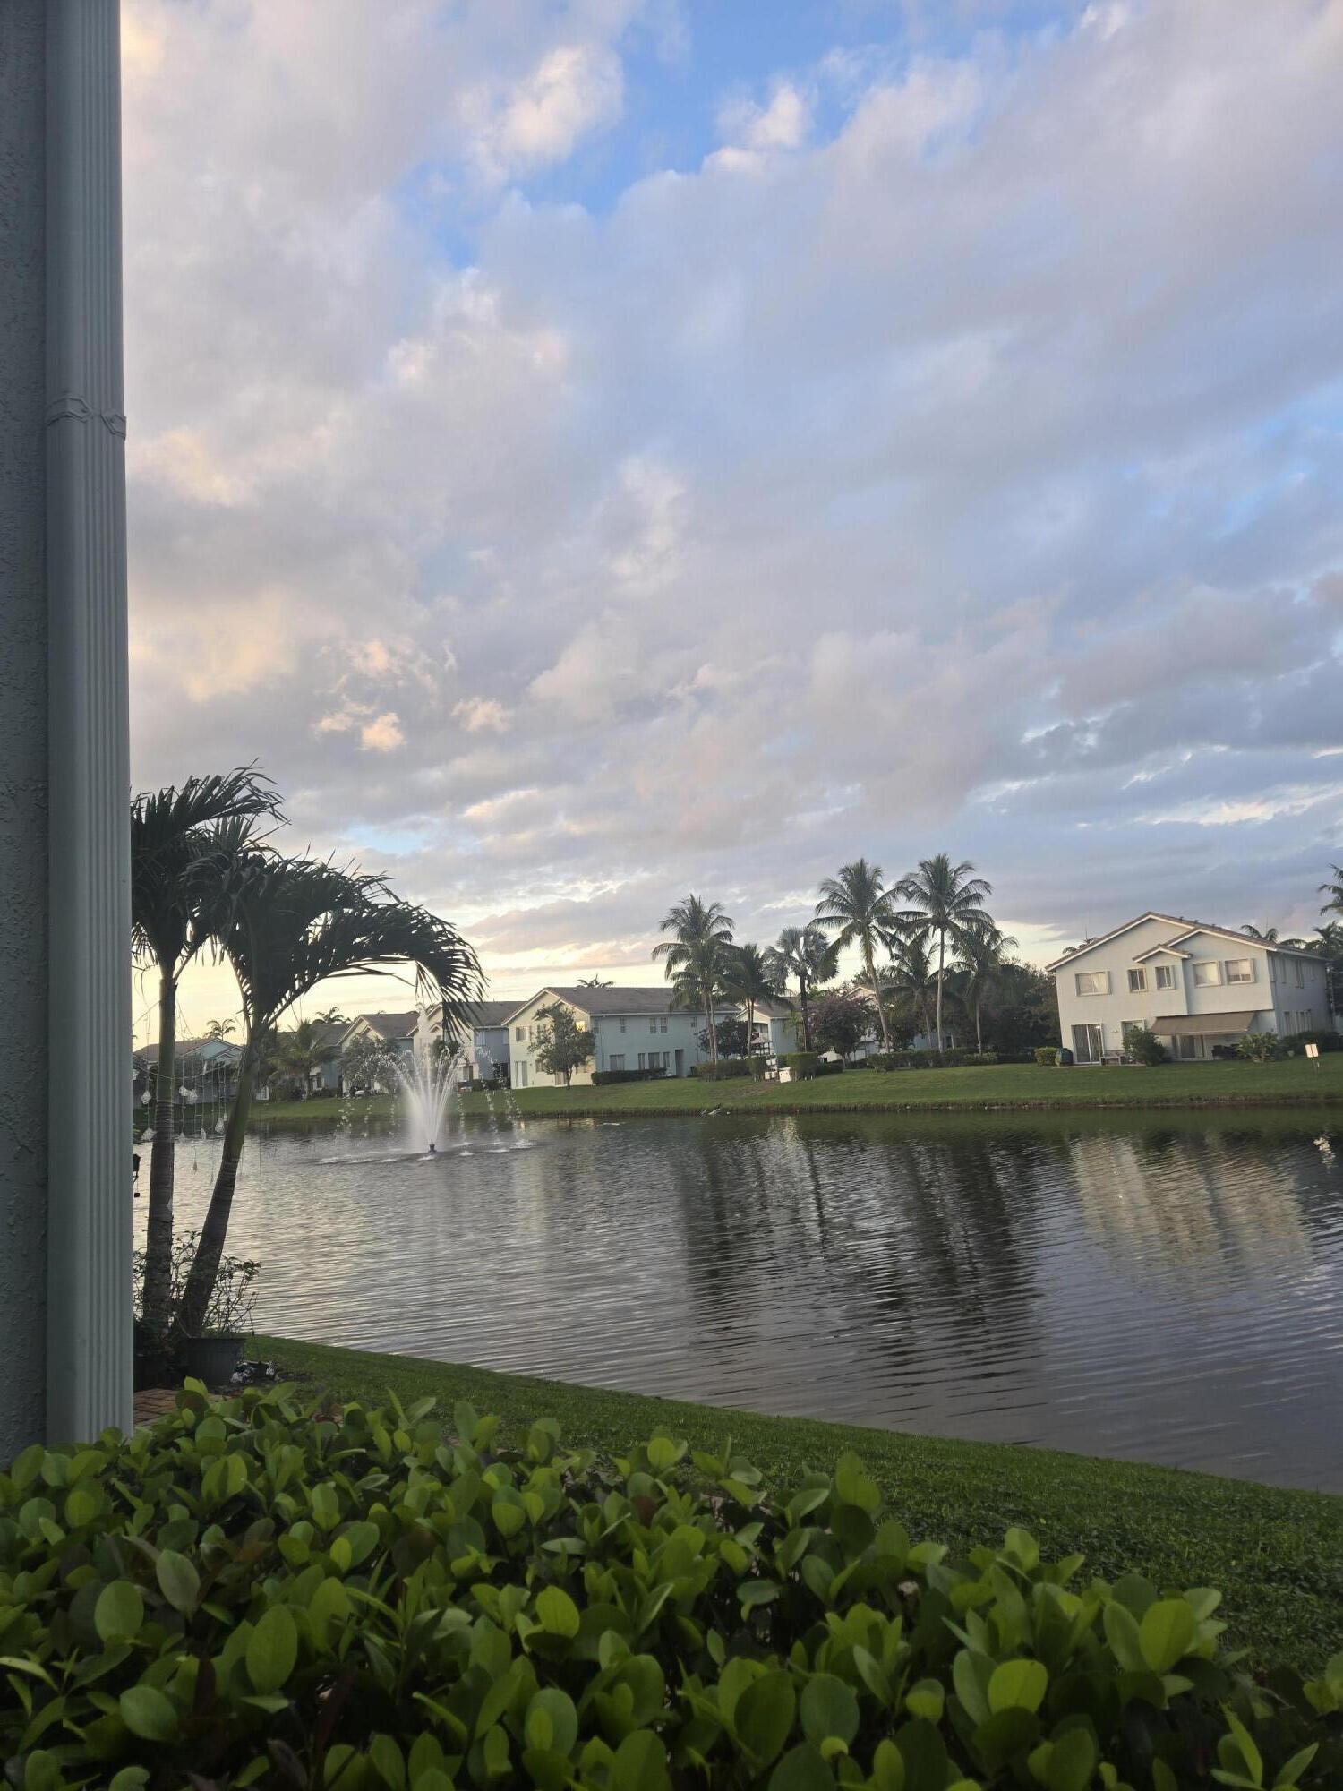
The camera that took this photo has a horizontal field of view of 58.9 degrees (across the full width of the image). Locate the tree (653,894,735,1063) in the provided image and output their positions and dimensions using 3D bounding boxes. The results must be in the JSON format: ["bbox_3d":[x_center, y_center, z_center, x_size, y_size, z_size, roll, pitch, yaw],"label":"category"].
[{"bbox_3d":[1.787,7.093,95.000,6.460,14.520,6.590,-4,-8,1],"label":"tree"}]

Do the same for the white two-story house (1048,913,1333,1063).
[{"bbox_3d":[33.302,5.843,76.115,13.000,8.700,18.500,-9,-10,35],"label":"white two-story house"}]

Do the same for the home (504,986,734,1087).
[{"bbox_3d":[-4.210,12.240,104.500,16.500,8.200,12.300,4,-10,-42],"label":"home"}]

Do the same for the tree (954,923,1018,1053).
[{"bbox_3d":[22.173,6.963,84.000,4.650,9.880,4.740,-6,-8,14],"label":"tree"}]

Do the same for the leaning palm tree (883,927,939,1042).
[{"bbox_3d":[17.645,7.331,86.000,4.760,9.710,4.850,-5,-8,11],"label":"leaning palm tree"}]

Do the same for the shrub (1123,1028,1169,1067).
[{"bbox_3d":[26.705,8.547,67.000,2.550,2.210,2.300,-7,-8,21],"label":"shrub"}]

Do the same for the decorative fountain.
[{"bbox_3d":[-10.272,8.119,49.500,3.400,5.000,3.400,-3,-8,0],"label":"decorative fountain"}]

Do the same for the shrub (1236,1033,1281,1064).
[{"bbox_3d":[32.159,8.318,65.200,2.400,1.690,2.100,-8,-9,25],"label":"shrub"}]

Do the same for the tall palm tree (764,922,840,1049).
[{"bbox_3d":[9.841,7.725,90.000,5.500,11.110,5.610,-5,-8,6],"label":"tall palm tree"}]

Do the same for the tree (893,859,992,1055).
[{"bbox_3d":[18.704,4.387,82.000,6.600,14.200,6.400,-3,-8,0],"label":"tree"}]

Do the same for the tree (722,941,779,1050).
[{"bbox_3d":[5.984,8.235,87.000,4.800,9.800,4.800,-3,-8,0],"label":"tree"}]

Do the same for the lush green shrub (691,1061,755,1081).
[{"bbox_3d":[3.741,12.741,86.000,4.600,1.500,2.000,-3,-8,0],"label":"lush green shrub"}]

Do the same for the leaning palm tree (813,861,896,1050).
[{"bbox_3d":[12.871,4.676,82.000,6.200,14.100,6.200,-3,-8,0],"label":"leaning palm tree"}]

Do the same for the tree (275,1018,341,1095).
[{"bbox_3d":[-39.130,17.383,128.000,6.930,8.430,7.070,-1,-8,-17],"label":"tree"}]

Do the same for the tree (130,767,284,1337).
[{"bbox_3d":[-2.668,0.899,6.400,1.250,3.100,1.250,-3,-8,0],"label":"tree"}]

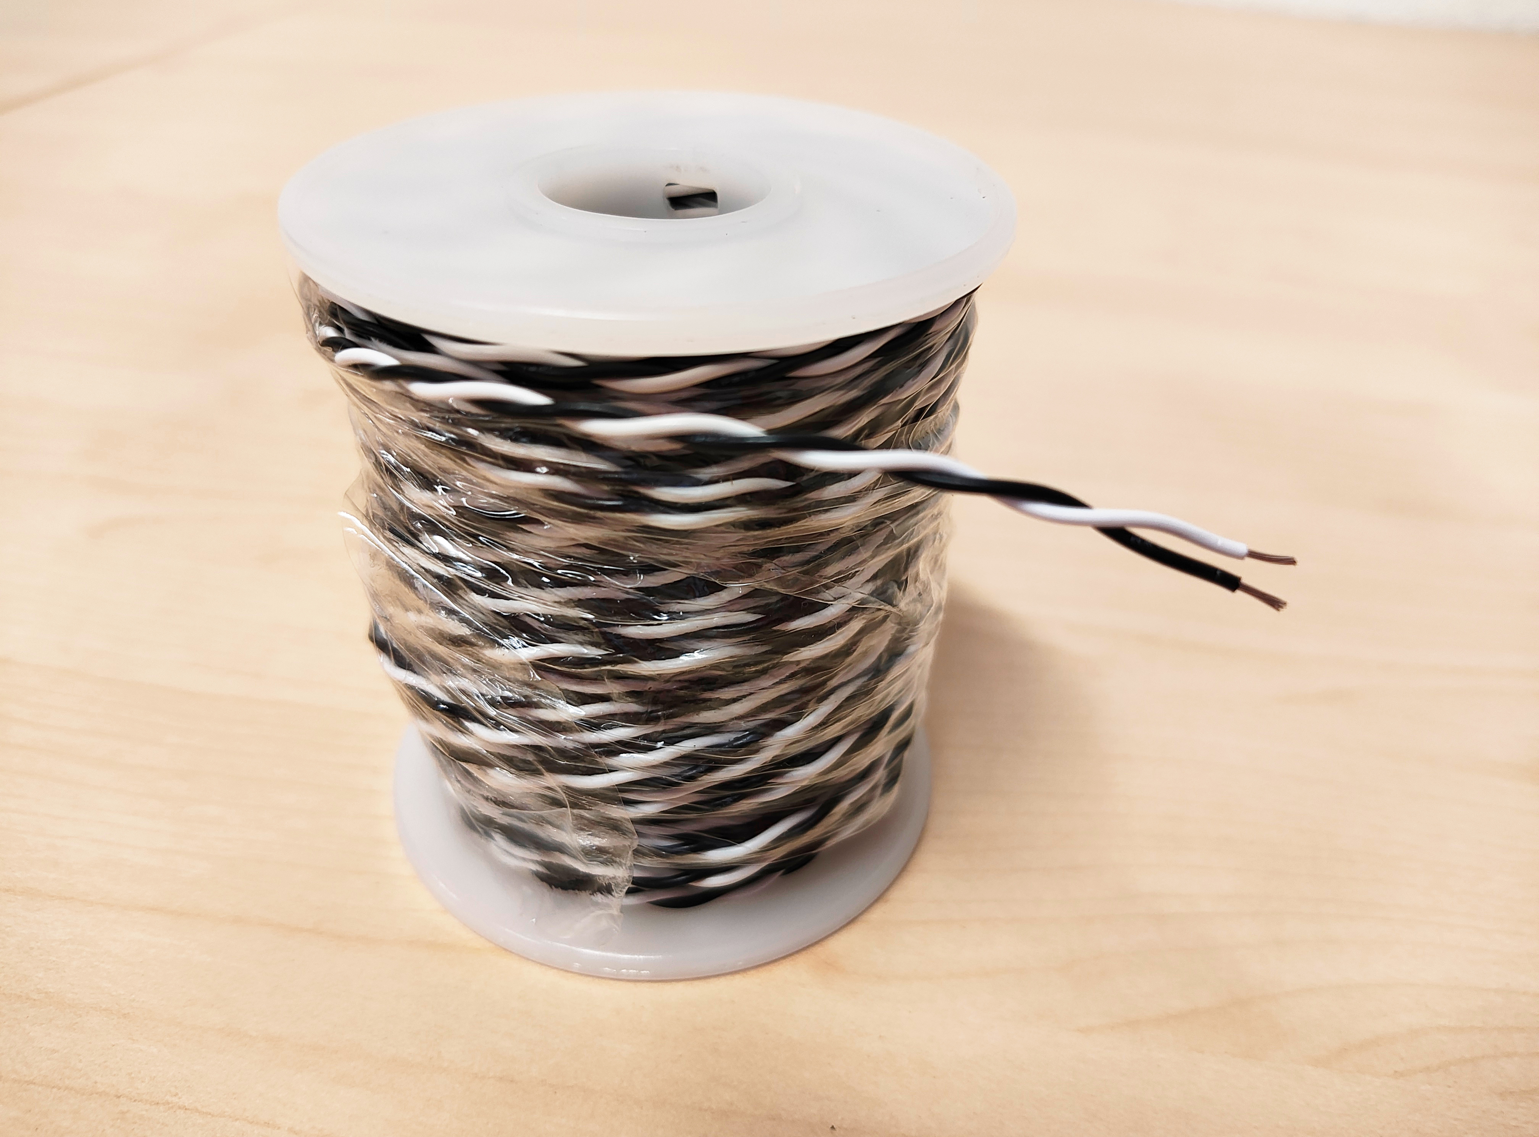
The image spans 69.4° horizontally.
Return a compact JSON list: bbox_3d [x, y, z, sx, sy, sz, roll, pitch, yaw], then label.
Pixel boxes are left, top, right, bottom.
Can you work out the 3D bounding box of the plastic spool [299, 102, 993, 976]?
[{"bbox_3d":[-0.012,-0.006,0.131,0.070,0.079,0.070,2,35,-1],"label":"plastic spool"}]

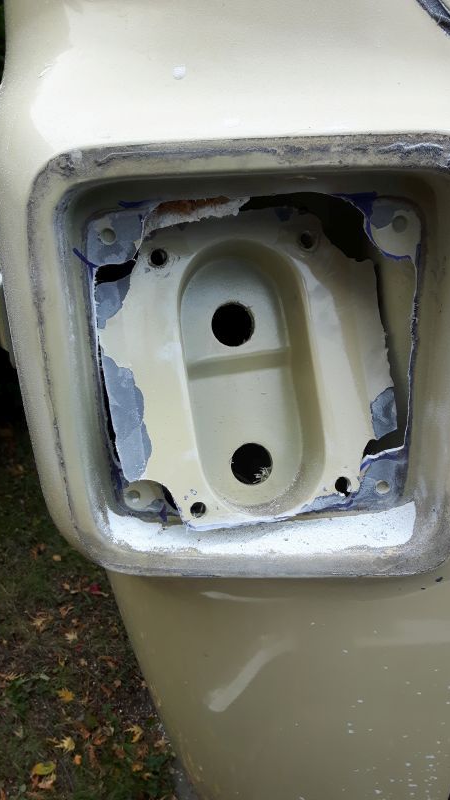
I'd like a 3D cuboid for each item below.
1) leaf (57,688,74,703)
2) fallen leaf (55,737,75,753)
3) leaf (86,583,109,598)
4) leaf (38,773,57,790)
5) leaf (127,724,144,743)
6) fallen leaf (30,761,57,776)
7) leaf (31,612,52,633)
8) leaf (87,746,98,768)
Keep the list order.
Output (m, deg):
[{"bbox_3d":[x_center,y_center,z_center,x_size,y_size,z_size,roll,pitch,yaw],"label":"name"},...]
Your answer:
[{"bbox_3d":[-0.365,0.674,1.638,0.038,0.012,0.043,-5,21,-15],"label":"leaf"},{"bbox_3d":[-0.335,0.723,1.503,0.039,0.014,0.037,-6,21,-15],"label":"fallen leaf"},{"bbox_3d":[-0.359,0.536,2.016,0.065,0.014,0.061,-4,20,-11],"label":"leaf"},{"bbox_3d":[-0.352,0.753,1.414,0.035,0.018,0.035,-6,21,-17],"label":"leaf"},{"bbox_3d":[-0.192,0.712,1.531,0.035,0.014,0.043,-3,20,-9],"label":"leaf"},{"bbox_3d":[-0.367,0.744,1.444,0.046,0.015,0.031,-6,21,-17],"label":"fallen leaf"},{"bbox_3d":[-0.480,0.585,1.880,0.051,0.015,0.074,-6,21,-16],"label":"leaf"},{"bbox_3d":[-0.273,0.734,1.476,0.019,0.013,0.052,-6,21,-17],"label":"leaf"}]

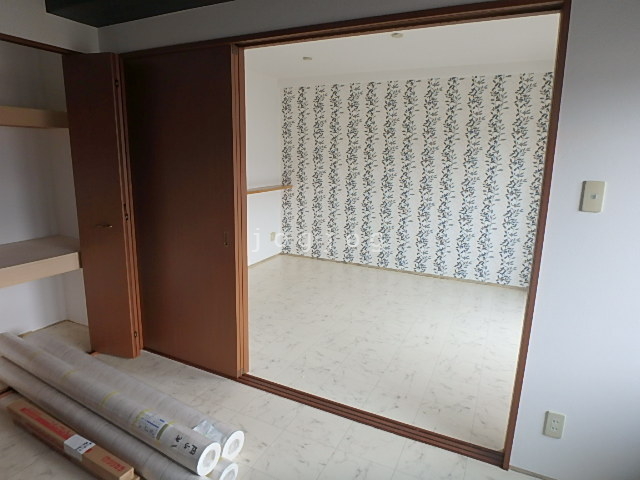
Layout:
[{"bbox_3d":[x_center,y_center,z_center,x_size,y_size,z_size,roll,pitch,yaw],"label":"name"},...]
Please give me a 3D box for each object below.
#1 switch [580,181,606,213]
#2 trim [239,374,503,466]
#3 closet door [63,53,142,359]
[{"bbox_3d":[1.052,-0.166,1.492,0.070,0.120,0.012,7,12,26],"label":"switch"},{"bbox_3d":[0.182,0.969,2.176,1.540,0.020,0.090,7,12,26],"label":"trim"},{"bbox_3d":[-1.433,-0.162,2.576,0.350,1.980,0.060,4,11,14],"label":"closet door"}]

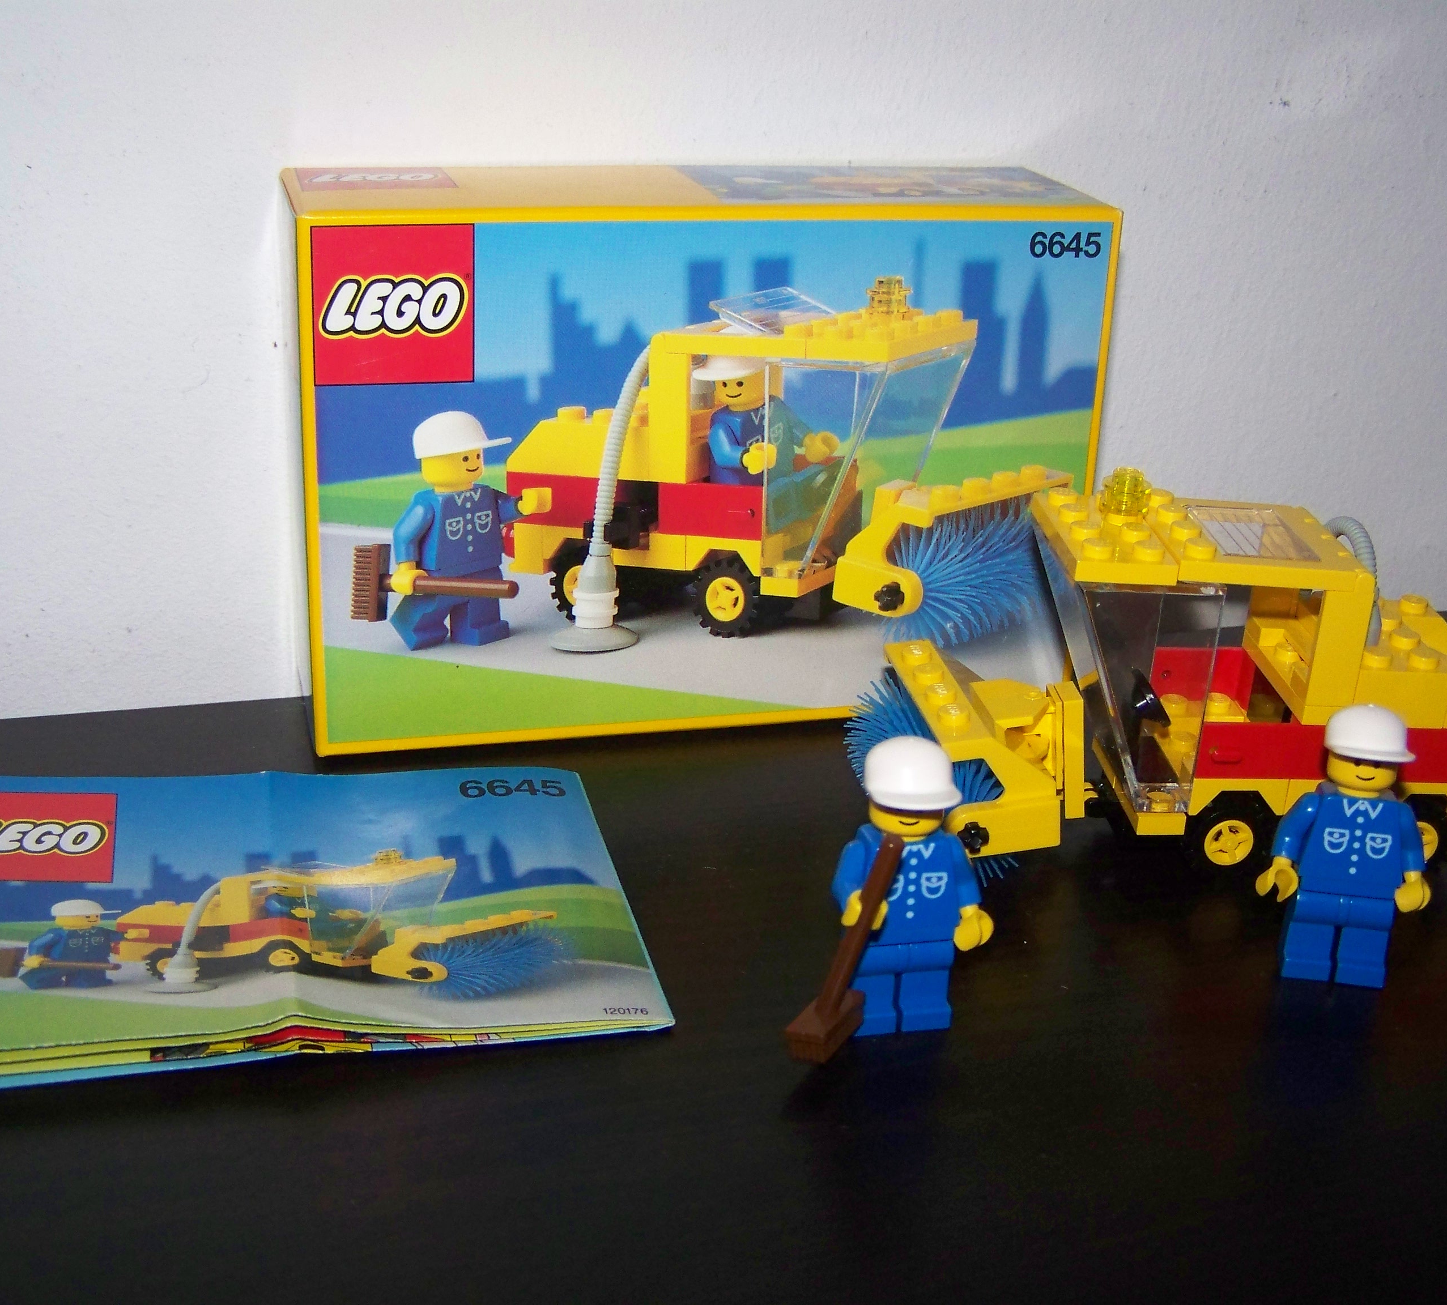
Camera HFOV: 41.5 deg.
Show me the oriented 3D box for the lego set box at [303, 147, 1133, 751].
[{"bbox_3d":[-0.006,-0.038,0.348,0.143,0.095,0.041,-4,24,-17],"label":"lego set box"}]

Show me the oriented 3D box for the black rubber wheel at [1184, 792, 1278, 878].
[{"bbox_3d":[0.081,0.029,0.308,0.015,0.015,0.006,2,23,-3],"label":"black rubber wheel"}]

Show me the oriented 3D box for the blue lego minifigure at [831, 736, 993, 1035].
[{"bbox_3d":[0.025,0.032,0.256,0.024,0.042,0.014,-2,24,-13],"label":"blue lego minifigure"}]

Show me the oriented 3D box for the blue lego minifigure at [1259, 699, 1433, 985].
[{"bbox_3d":[0.091,0.029,0.279,0.025,0.042,0.014,7,24,8],"label":"blue lego minifigure"}]

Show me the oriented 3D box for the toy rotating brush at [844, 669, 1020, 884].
[{"bbox_3d":[0.036,0.020,0.313,0.025,0.025,0.034,-1,24,-9],"label":"toy rotating brush"}]

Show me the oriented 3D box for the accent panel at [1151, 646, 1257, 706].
[{"bbox_3d":[0.081,0.004,0.325,0.017,0.010,0.005,2,23,-3],"label":"accent panel"}]

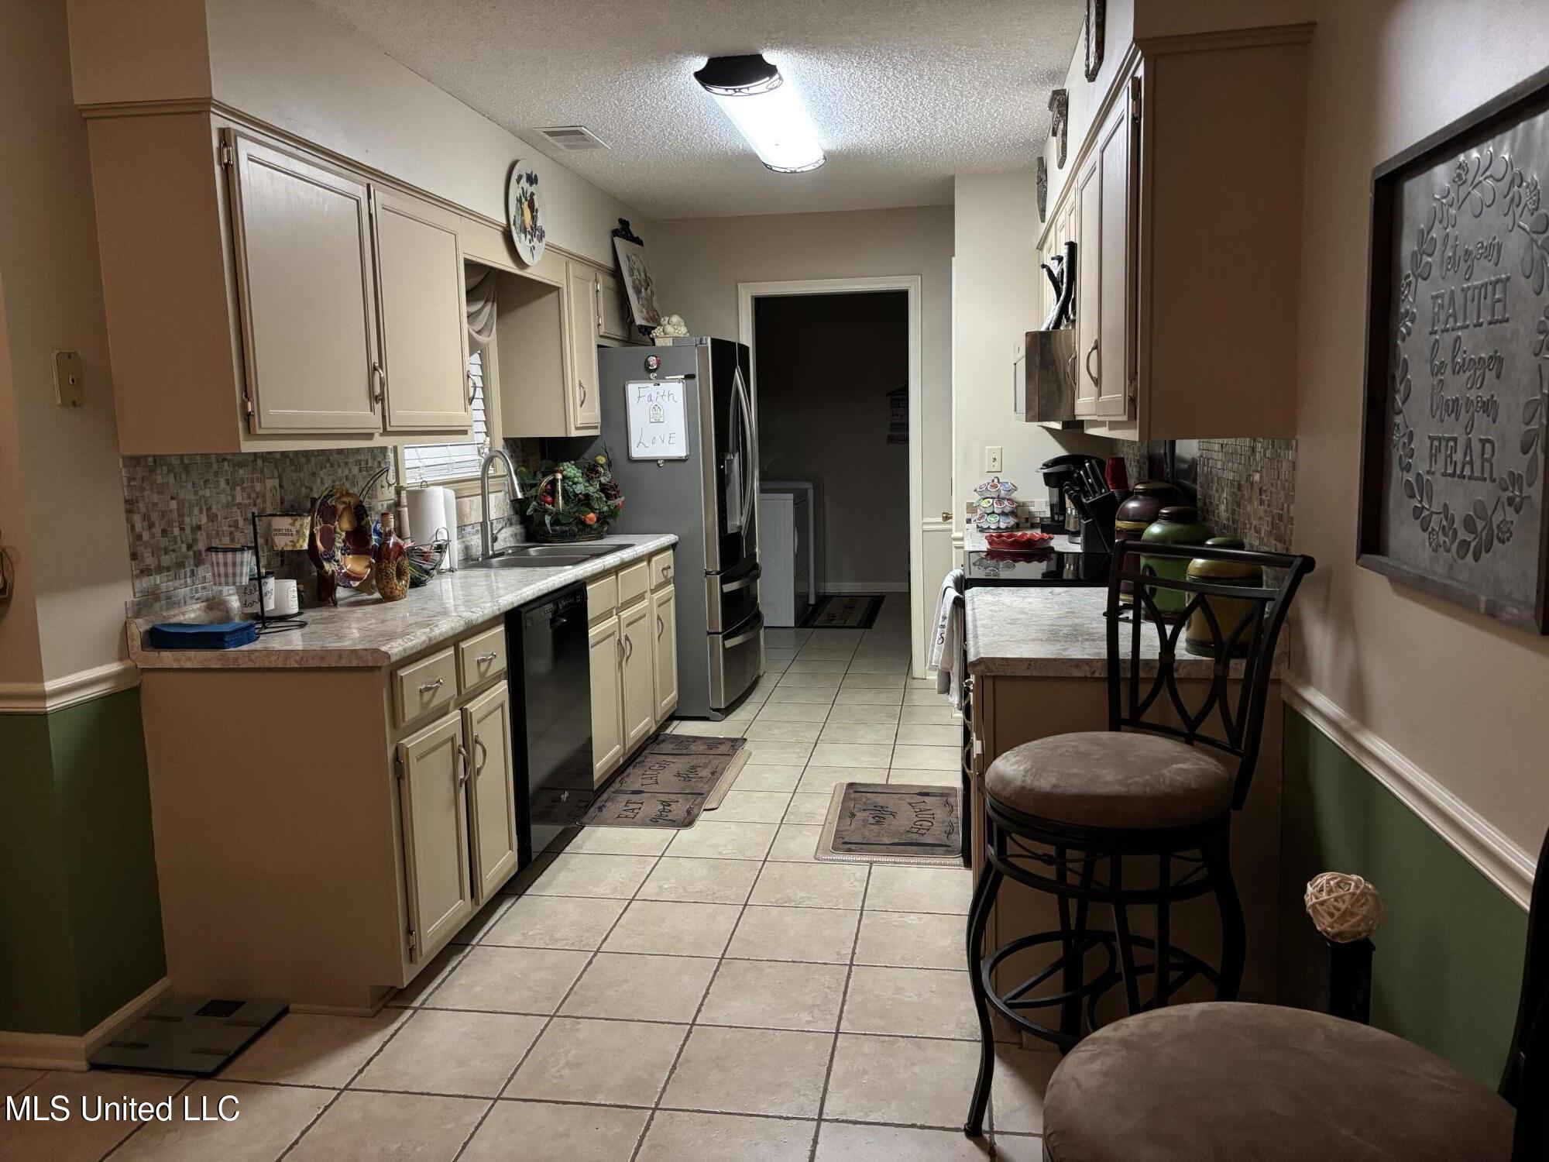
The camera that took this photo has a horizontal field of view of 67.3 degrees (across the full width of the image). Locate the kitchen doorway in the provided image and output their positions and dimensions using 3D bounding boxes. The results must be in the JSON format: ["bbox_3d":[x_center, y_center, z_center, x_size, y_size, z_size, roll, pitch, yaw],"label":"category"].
[{"bbox_3d":[0.319,-0.515,6.177,0.959,2.085,0.140,0,8,9],"label":"kitchen doorway"}]

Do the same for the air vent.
[{"bbox_3d":[-0.740,-1.625,4.302,0.178,0.020,0.370,0,8,9],"label":"air vent"}]

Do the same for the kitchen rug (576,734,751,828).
[{"bbox_3d":[-0.406,0.782,4.690,0.420,0.015,1.190,0,8,9],"label":"kitchen rug"}]

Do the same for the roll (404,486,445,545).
[{"bbox_3d":[-1.220,-0.181,4.133,0.140,0.285,0.140,-1,8,0],"label":"roll"}]

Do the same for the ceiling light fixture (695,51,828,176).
[{"bbox_3d":[-0.016,-1.554,3.963,0.255,0.098,1.242,0,8,9],"label":"ceiling light fixture"}]

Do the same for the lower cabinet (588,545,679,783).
[{"bbox_3d":[-0.870,0.326,4.870,0.630,0.830,1.405,0,8,9],"label":"lower cabinet"}]

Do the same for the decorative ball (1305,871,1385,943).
[{"bbox_3d":[0.820,0.470,1.676,0.108,0.102,0.108,0,8,9],"label":"decorative ball"}]

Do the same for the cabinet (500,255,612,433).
[{"bbox_3d":[-0.974,-0.998,4.988,0.346,0.752,0.469,0,8,9],"label":"cabinet"}]

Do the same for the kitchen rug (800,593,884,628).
[{"bbox_3d":[0.513,0.226,8.550,0.505,0.012,1.420,0,8,9],"label":"kitchen rug"}]

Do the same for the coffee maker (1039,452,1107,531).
[{"bbox_3d":[1.283,-0.379,4.946,0.310,0.335,0.230,-2,8,-6],"label":"coffee maker"}]

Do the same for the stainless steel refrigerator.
[{"bbox_3d":[-0.533,-0.289,5.974,0.870,1.790,0.900,0,8,9],"label":"stainless steel refrigerator"}]

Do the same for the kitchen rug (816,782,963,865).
[{"bbox_3d":[0.431,0.840,4.113,0.470,0.018,0.825,0,8,9],"label":"kitchen rug"}]

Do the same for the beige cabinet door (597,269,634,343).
[{"bbox_3d":[-0.755,-1.273,5.449,0.022,0.277,0.473,0,8,9],"label":"beige cabinet door"}]

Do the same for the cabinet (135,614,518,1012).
[{"bbox_3d":[-1.129,0.566,3.133,0.630,0.861,0.734,0,8,9],"label":"cabinet"}]

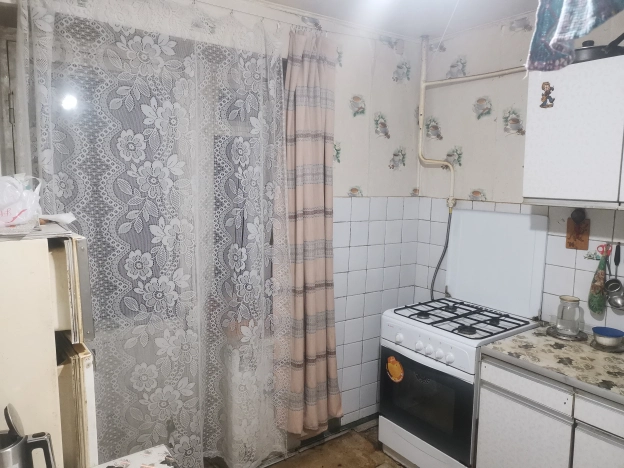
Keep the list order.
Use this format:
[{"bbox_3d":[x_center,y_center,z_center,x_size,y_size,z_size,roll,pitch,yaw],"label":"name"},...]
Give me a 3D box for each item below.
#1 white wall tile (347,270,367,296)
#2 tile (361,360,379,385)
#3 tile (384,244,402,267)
[{"bbox_3d":[0.270,0.298,2.870,0.151,0.150,0.010,-3,8,-37],"label":"white wall tile"},{"bbox_3d":[0.373,0.901,3.047,0.150,0.150,0.008,-3,8,-36],"label":"tile"},{"bbox_3d":[0.519,0.135,3.023,0.148,0.149,0.010,-3,8,-35],"label":"tile"}]

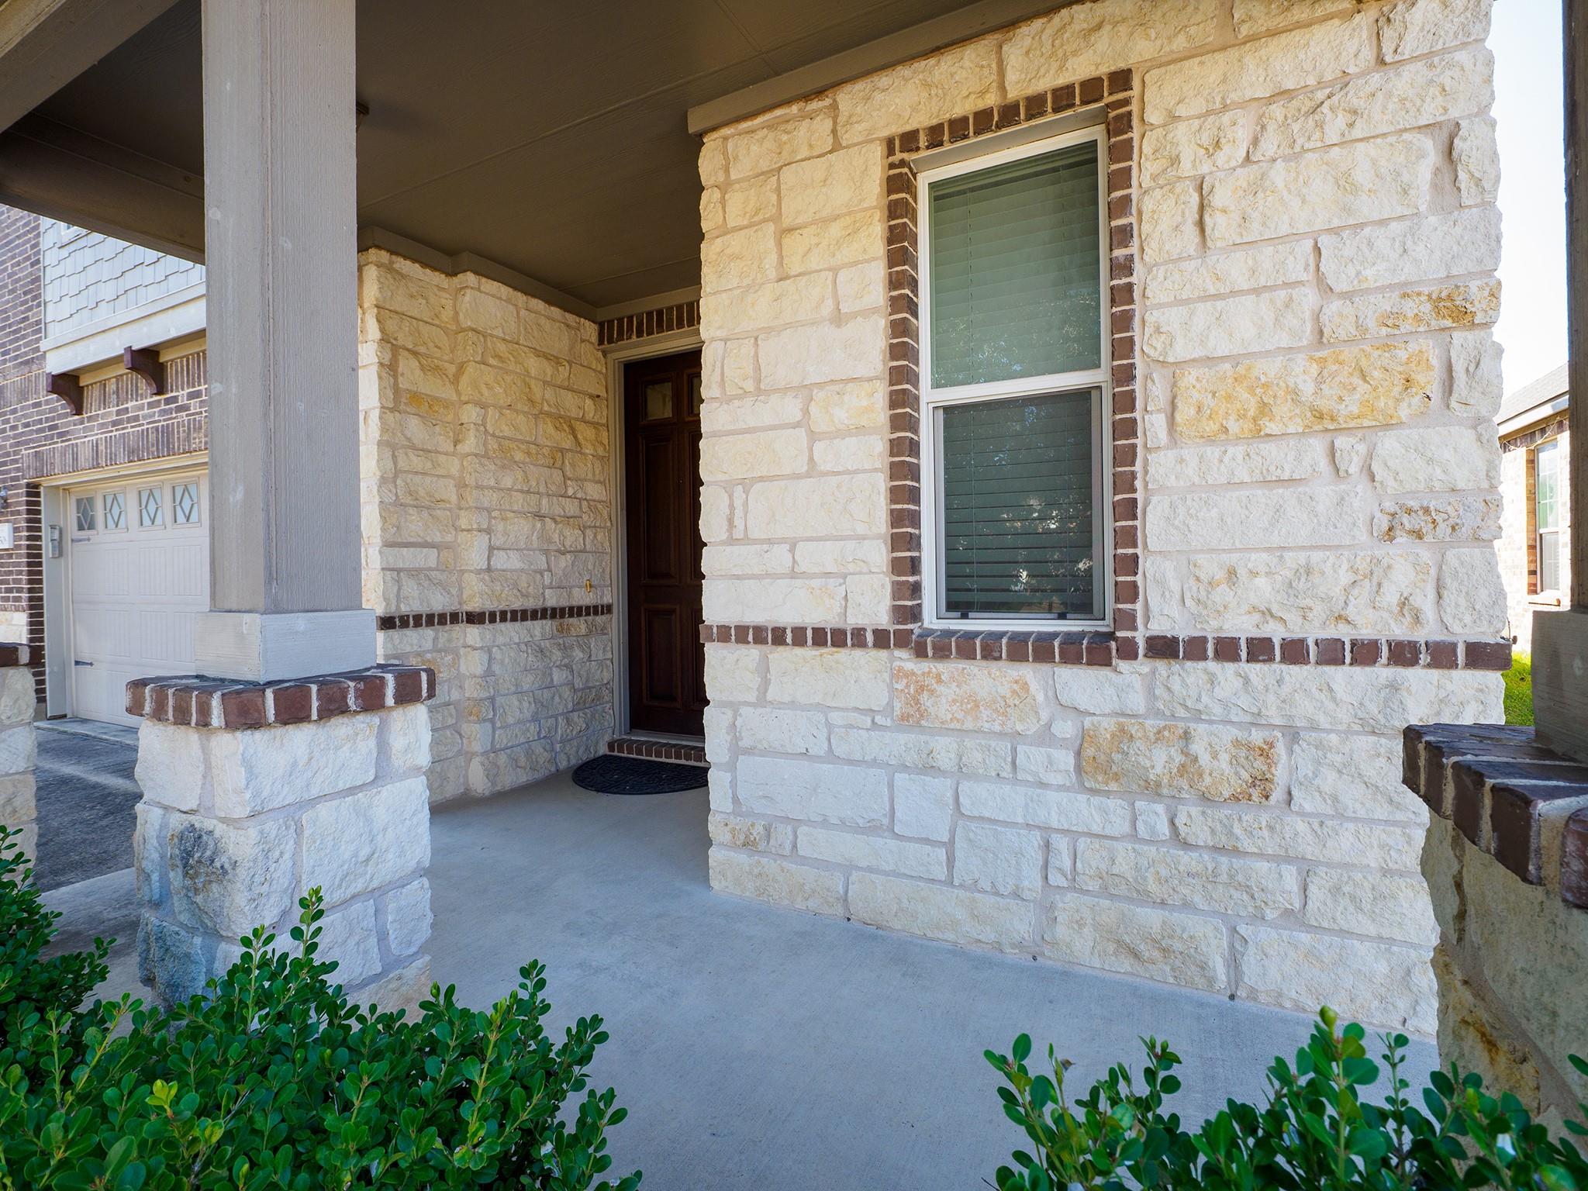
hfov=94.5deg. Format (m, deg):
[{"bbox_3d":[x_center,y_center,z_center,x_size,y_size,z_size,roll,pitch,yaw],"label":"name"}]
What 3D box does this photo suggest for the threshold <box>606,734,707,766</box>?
[{"bbox_3d":[-0.736,1.015,4.762,1.040,0.100,0.190,0,1,26],"label":"threshold"}]

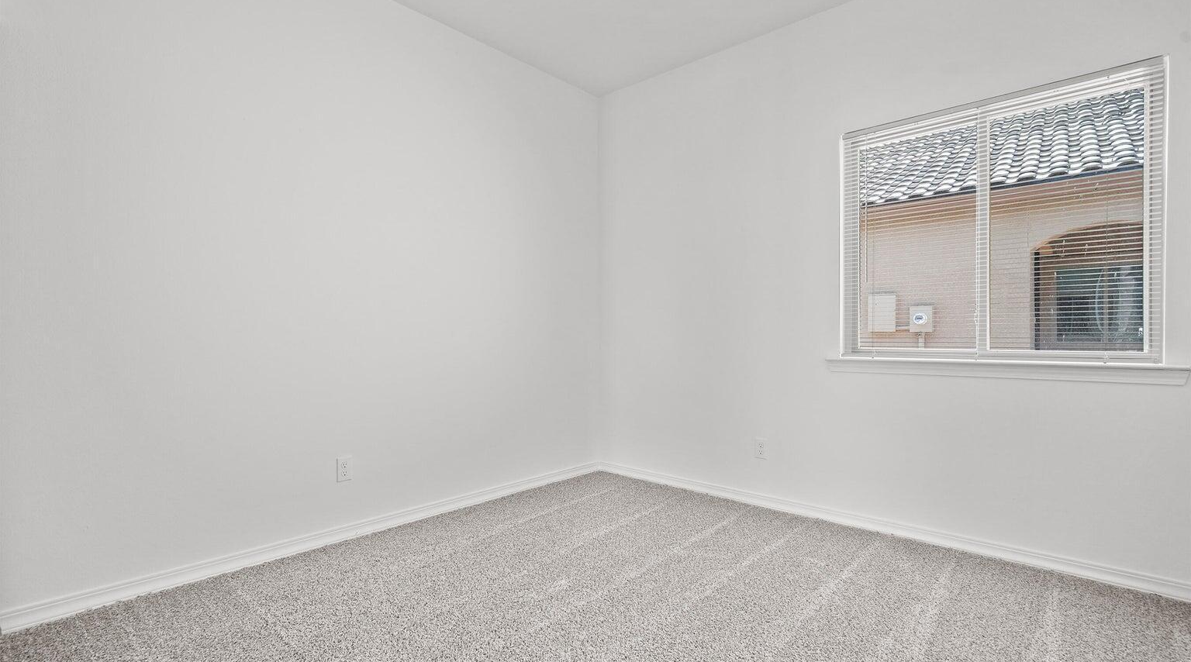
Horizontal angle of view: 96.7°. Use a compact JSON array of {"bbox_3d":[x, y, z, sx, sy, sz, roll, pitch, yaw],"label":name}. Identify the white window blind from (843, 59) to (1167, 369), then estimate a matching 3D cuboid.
[{"bbox_3d":[1.759,-0.451,2.427,1.161,1.178,0.090,-1,-1,41],"label":"white window blind"}]

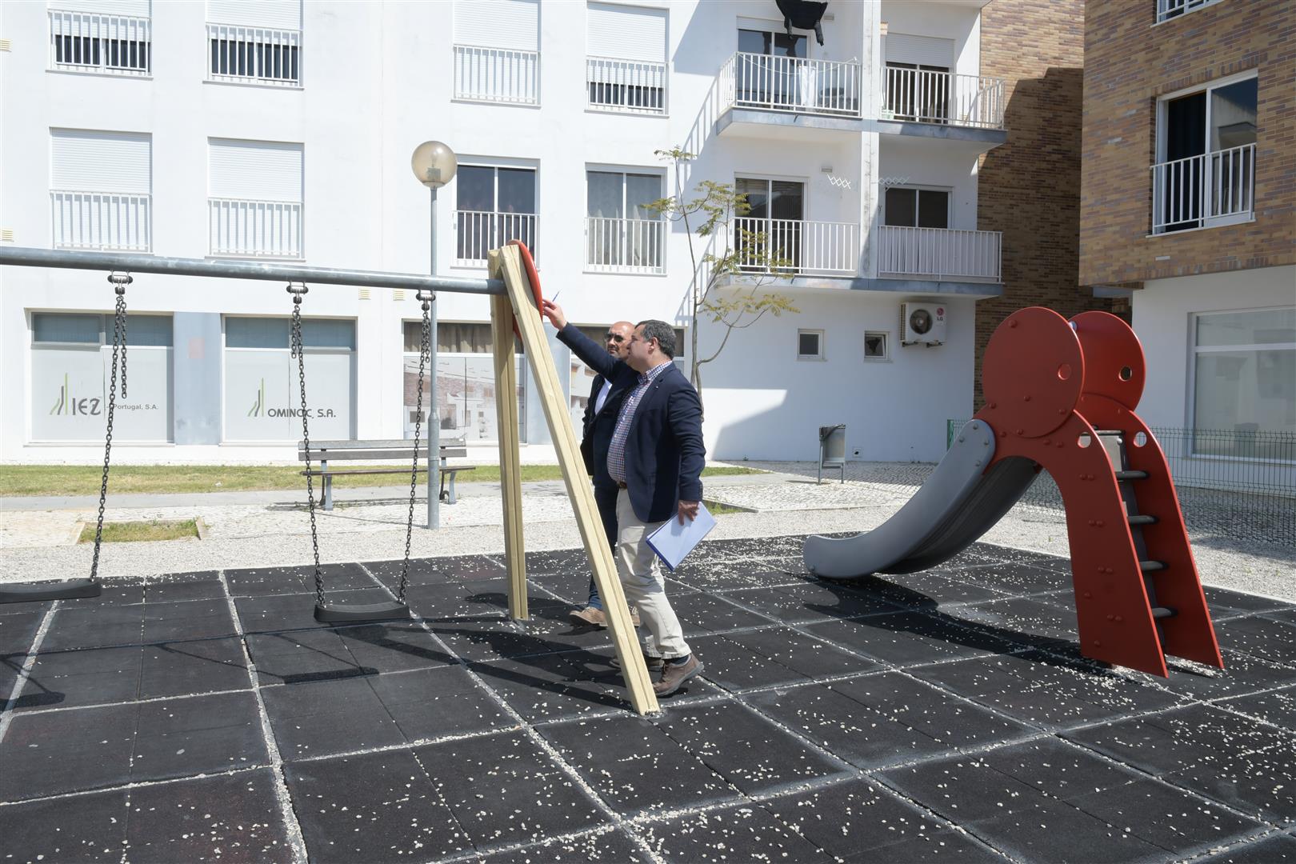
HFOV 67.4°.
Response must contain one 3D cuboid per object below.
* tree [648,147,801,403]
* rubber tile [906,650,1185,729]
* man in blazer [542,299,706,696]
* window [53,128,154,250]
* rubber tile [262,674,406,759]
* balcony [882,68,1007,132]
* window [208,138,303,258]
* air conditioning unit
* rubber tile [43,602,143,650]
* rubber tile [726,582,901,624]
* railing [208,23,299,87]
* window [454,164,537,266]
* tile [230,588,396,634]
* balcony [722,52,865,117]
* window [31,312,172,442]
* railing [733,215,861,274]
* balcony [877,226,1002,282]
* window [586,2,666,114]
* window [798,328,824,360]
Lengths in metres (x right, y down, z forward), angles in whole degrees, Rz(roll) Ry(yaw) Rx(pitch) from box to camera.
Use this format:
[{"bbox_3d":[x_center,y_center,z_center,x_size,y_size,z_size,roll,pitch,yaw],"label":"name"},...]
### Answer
[{"bbox_3d":[0.910,-1.272,11.731,1.700,4.279,1.550,0,2,-13],"label":"tree"},{"bbox_3d":[1.939,1.271,4.806,0.965,0.040,0.955,-1,4,-26],"label":"rubber tile"},{"bbox_3d":[-0.121,0.295,4.821,0.754,1.892,0.600,0,2,-14],"label":"man in blazer"},{"bbox_3d":[-9.003,-3.961,16.083,1.518,1.987,0.190,0,3,-13],"label":"window"},{"bbox_3d":[-1.405,1.252,4.256,0.490,0.042,0.980,-1,3,-26],"label":"rubber tile"},{"bbox_3d":[5.408,-6.192,18.467,2.558,0.952,0.870,0,1,-13],"label":"balcony"},{"bbox_3d":[-6.535,-3.885,16.189,1.489,1.920,0.180,0,2,-13],"label":"window"},{"bbox_3d":[5.411,-2.118,19.162,0.869,0.785,0.320,0,3,-13],"label":"air conditioning unit"},{"bbox_3d":[-3.172,1.155,5.593,0.495,0.040,0.983,-1,4,-26],"label":"rubber tile"},{"bbox_3d":[1.074,1.170,6.592,0.990,0.040,0.983,-1,4,-26],"label":"rubber tile"},{"bbox_3d":[-6.506,-6.224,16.043,1.467,0.902,0.070,0,2,-13],"label":"railing"},{"bbox_3d":[-2.674,-3.810,17.082,1.436,1.716,0.150,0,2,-13],"label":"window"},{"bbox_3d":[-2.051,1.143,6.146,0.990,0.040,0.983,-1,4,-26],"label":"tile"},{"bbox_3d":[2.643,-6.296,18.073,2.383,0.981,0.950,0,3,-13],"label":"balcony"},{"bbox_3d":[-8.893,-0.881,15.888,2.083,2.072,0.120,0,1,-13],"label":"window"},{"bbox_3d":[2.608,-3.376,18.201,2.477,0.996,0.950,0,3,-13],"label":"railing"},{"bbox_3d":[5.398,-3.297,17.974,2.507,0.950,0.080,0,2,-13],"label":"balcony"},{"bbox_3d":[-0.381,-6.846,17.921,1.528,1.987,0.190,0,3,-13],"label":"window"},{"bbox_3d":[3.084,-1.658,18.445,0.533,0.585,0.120,0,2,-13],"label":"window"}]

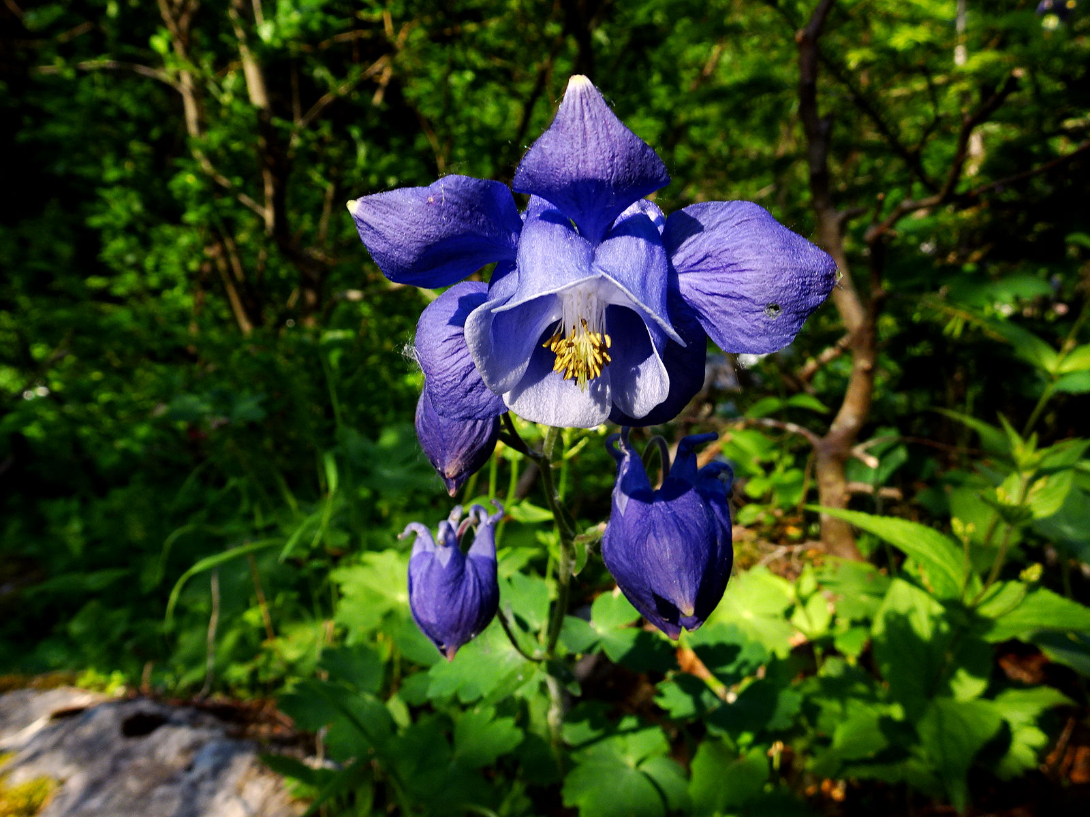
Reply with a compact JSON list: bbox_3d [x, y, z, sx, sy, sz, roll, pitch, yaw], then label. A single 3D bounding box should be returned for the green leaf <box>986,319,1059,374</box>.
[{"bbox_3d":[0.474,-0.062,0.750,0.092,0.018,0.038,34,43,6],"label":"green leaf"}]

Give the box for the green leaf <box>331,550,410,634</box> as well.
[{"bbox_3d":[-0.091,0.097,0.400,0.046,0.012,0.048,0,44,0],"label":"green leaf"}]

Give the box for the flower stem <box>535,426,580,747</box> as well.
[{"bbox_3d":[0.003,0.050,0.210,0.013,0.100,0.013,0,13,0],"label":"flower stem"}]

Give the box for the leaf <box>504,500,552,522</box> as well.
[{"bbox_3d":[-0.007,0.044,0.320,0.021,0.009,0.015,0,13,0],"label":"leaf"}]

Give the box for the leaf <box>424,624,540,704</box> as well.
[{"bbox_3d":[-0.029,0.115,0.345,0.052,0.012,0.047,0,38,0],"label":"leaf"}]

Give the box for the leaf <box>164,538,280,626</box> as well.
[{"bbox_3d":[-0.265,0.142,0.620,0.095,0.068,0.035,0,13,0],"label":"leaf"}]

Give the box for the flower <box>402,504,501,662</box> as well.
[{"bbox_3d":[-0.031,0.058,0.255,0.032,0.051,0.032,0,13,0],"label":"flower"}]

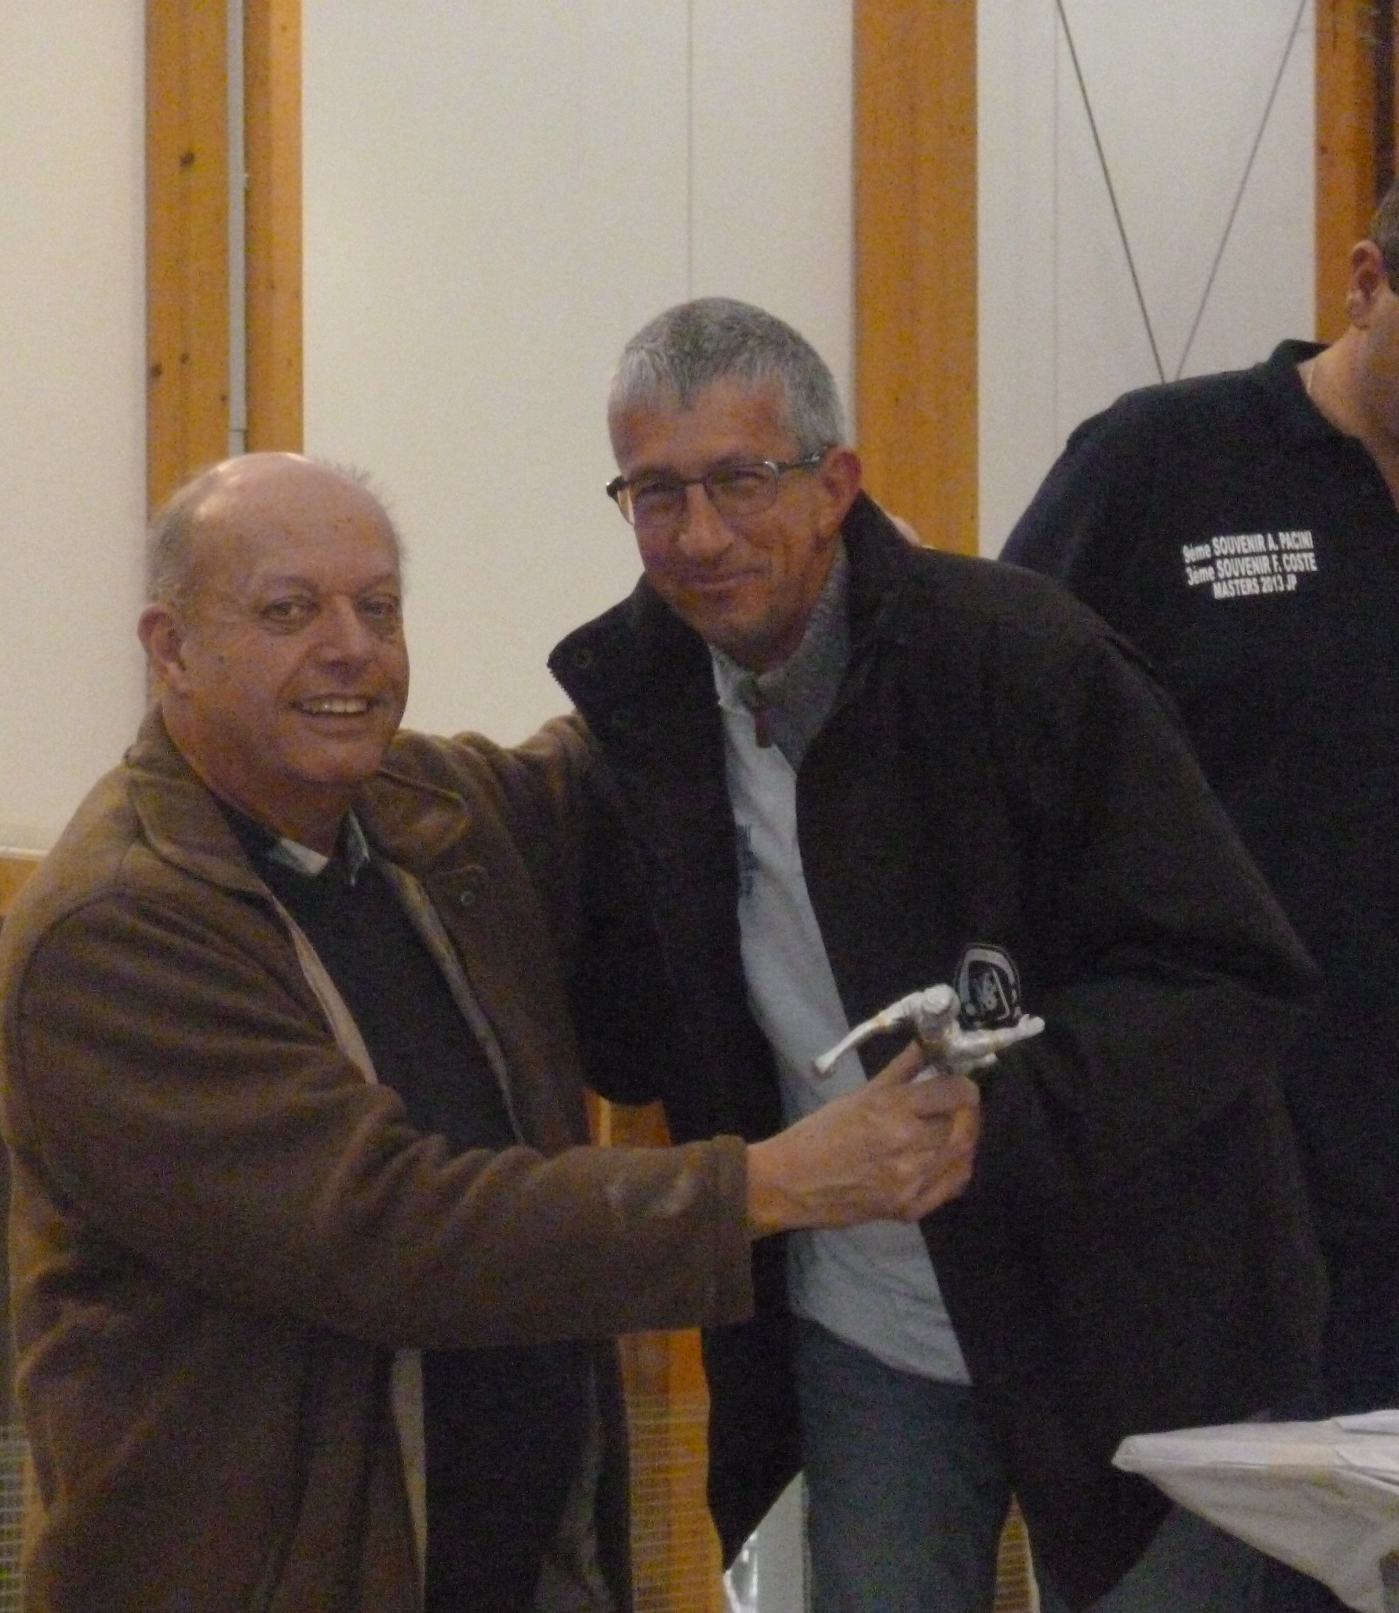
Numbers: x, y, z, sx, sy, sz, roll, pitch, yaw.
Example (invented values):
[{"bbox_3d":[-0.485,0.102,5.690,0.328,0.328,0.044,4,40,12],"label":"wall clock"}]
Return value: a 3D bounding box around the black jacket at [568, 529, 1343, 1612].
[{"bbox_3d":[0.168,0.172,4.180,0.570,0.790,0.430,-5,4,30],"label":"black jacket"}]

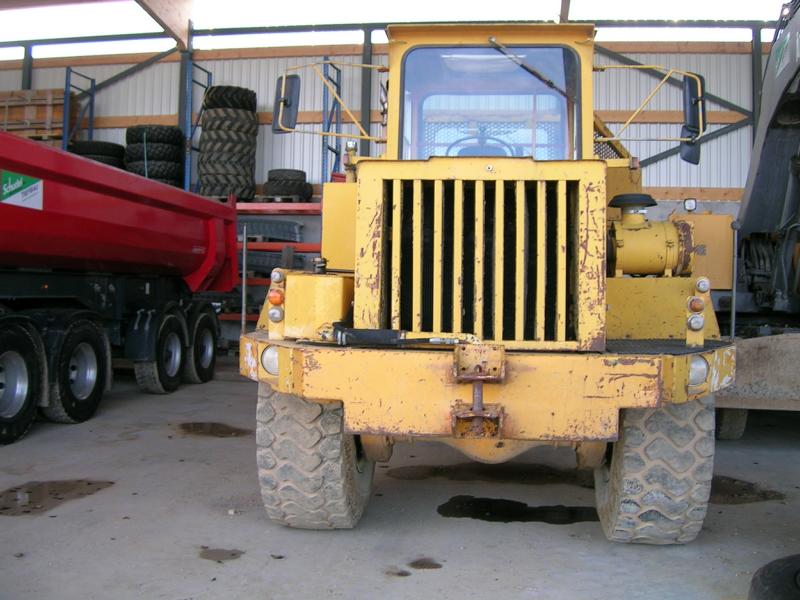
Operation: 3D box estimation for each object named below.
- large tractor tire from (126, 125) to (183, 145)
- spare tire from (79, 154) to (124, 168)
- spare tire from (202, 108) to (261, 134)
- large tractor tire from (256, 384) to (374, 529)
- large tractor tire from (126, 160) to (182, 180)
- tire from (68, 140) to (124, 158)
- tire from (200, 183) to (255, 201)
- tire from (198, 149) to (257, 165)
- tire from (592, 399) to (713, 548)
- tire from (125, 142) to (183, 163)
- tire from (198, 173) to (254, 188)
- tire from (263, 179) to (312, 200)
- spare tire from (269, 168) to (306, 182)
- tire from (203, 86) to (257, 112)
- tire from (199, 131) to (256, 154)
[{"bbox_3d":[-4.694,-3.075,15.500,1.050,0.345,1.050,1,1,9],"label":"large tractor tire"},{"bbox_3d":[-5.877,-2.620,15.700,1.030,0.260,1.030,1,1,9],"label":"spare tire"},{"bbox_3d":[-3.288,-3.370,15.600,1.070,0.400,1.070,1,0,10],"label":"spare tire"},{"bbox_3d":[-0.495,0.680,5.050,0.520,1.470,1.480,1,1,3],"label":"large tractor tire"},{"bbox_3d":[-4.699,-2.420,15.500,1.050,0.345,1.050,1,1,9],"label":"large tractor tire"},{"bbox_3d":[-5.885,-2.860,15.700,1.030,0.255,1.030,1,1,9],"label":"tire"},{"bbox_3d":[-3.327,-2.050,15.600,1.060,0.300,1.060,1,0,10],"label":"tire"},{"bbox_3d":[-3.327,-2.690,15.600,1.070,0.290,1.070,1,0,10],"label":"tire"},{"bbox_3d":[1.450,0.705,4.800,0.515,1.440,1.440,1,0,8],"label":"tire"},{"bbox_3d":[-4.845,-2.820,15.900,1.090,0.330,1.090,1,0,10],"label":"tire"},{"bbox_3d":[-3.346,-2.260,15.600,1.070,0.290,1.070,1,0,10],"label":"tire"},{"bbox_3d":[-2.080,-2.018,15.100,0.880,0.280,0.880,1,1,9],"label":"tire"},{"bbox_3d":[-2.099,-2.280,15.100,0.705,0.217,0.705,1,1,9],"label":"spare tire"},{"bbox_3d":[-3.288,-3.780,15.600,1.050,0.400,1.050,1,0,10],"label":"tire"},{"bbox_3d":[-3.238,-2.904,15.300,1.065,0.410,1.065,1,1,9],"label":"tire"}]

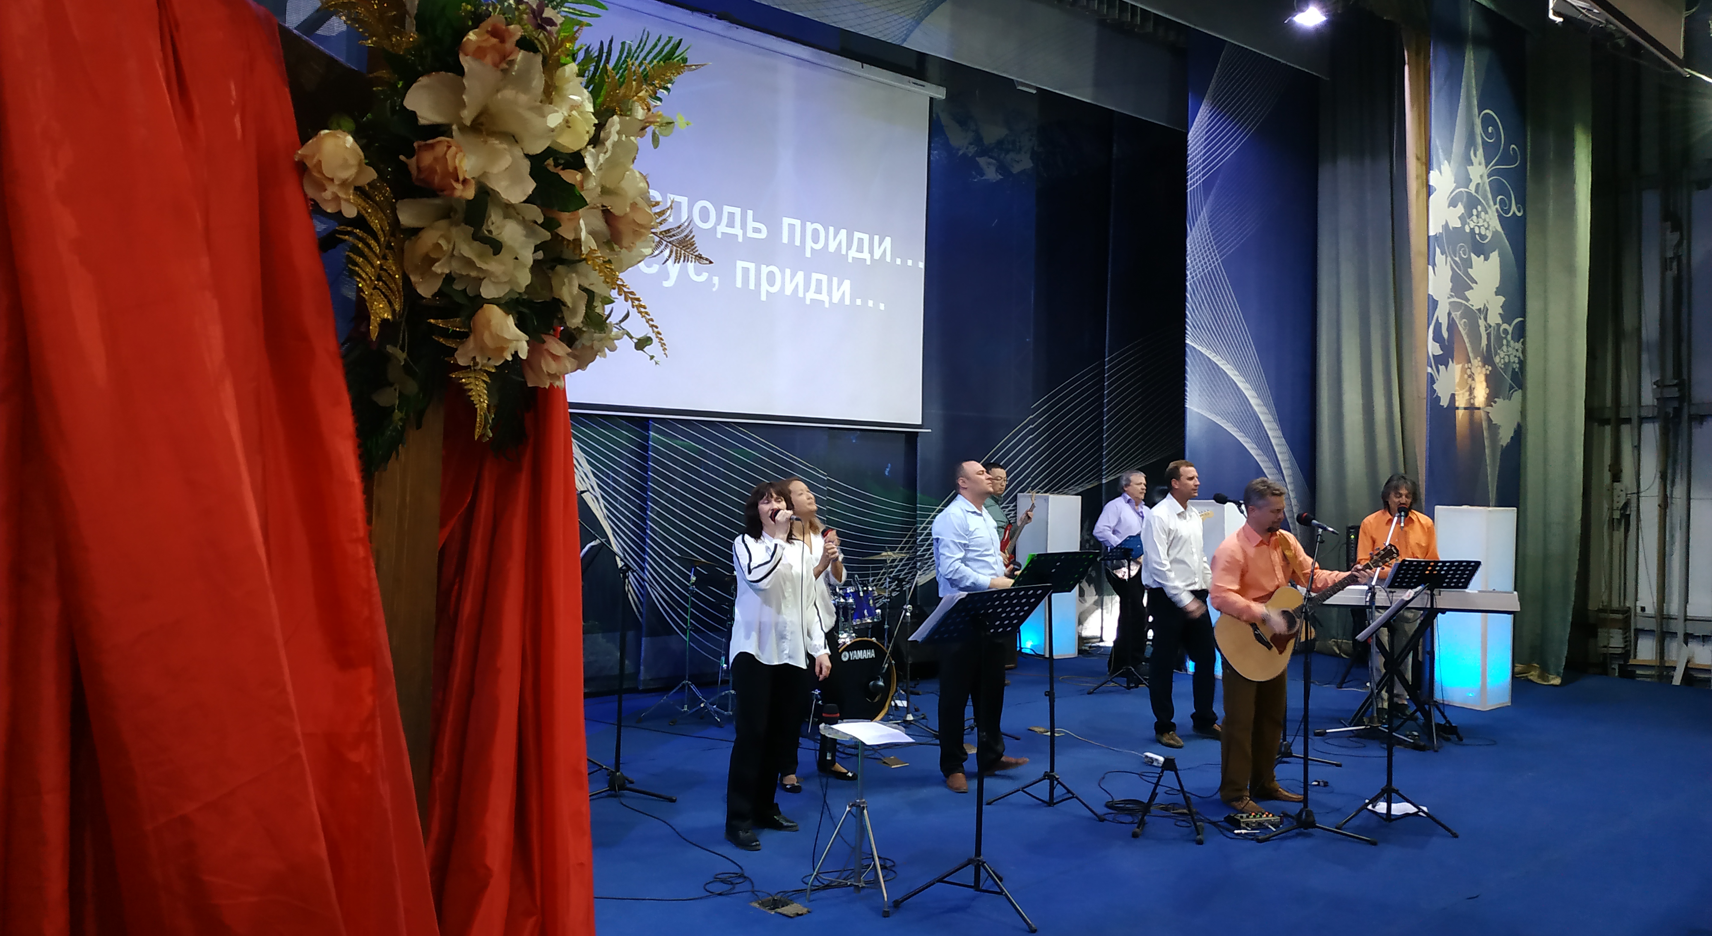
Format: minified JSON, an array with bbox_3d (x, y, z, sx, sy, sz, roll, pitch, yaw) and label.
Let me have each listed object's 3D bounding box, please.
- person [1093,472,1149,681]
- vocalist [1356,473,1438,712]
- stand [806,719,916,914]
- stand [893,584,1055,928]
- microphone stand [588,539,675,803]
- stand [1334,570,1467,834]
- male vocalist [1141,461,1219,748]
[{"bbox_3d":[2.289,0.912,10.107,0.550,1.760,0.360,2,-1,-38],"label":"person"},{"bbox_3d":[3.997,0.931,8.691,0.600,1.770,0.460,1,-1,16],"label":"vocalist"},{"bbox_3d":[0.027,1.361,4.683,0.410,0.660,0.430,2,-1,-27],"label":"stand"},{"bbox_3d":[0.527,1.086,4.620,0.540,1.230,0.500,2,-1,-43],"label":"stand"},{"bbox_3d":[-1.275,0.977,6.236,0.700,1.400,0.600,1,-1,41],"label":"microphone stand"},{"bbox_3d":[2.728,1.157,5.910,0.510,1.210,0.560,1,-1,31],"label":"stand"},{"bbox_3d":[2.122,0.860,7.669,0.510,1.810,0.360,2,-1,-42],"label":"male vocalist"}]

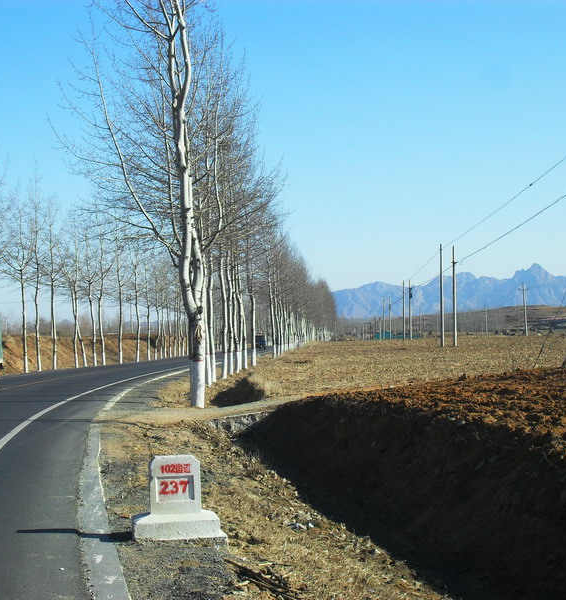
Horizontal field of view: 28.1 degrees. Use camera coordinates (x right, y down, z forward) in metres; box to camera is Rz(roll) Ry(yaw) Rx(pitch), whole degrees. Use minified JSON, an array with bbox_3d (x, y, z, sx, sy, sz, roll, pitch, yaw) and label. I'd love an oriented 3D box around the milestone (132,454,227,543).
[{"bbox_3d":[-0.891,1.619,9.449,0.710,0.650,0.450,-1,-2,-11],"label":"milestone"}]

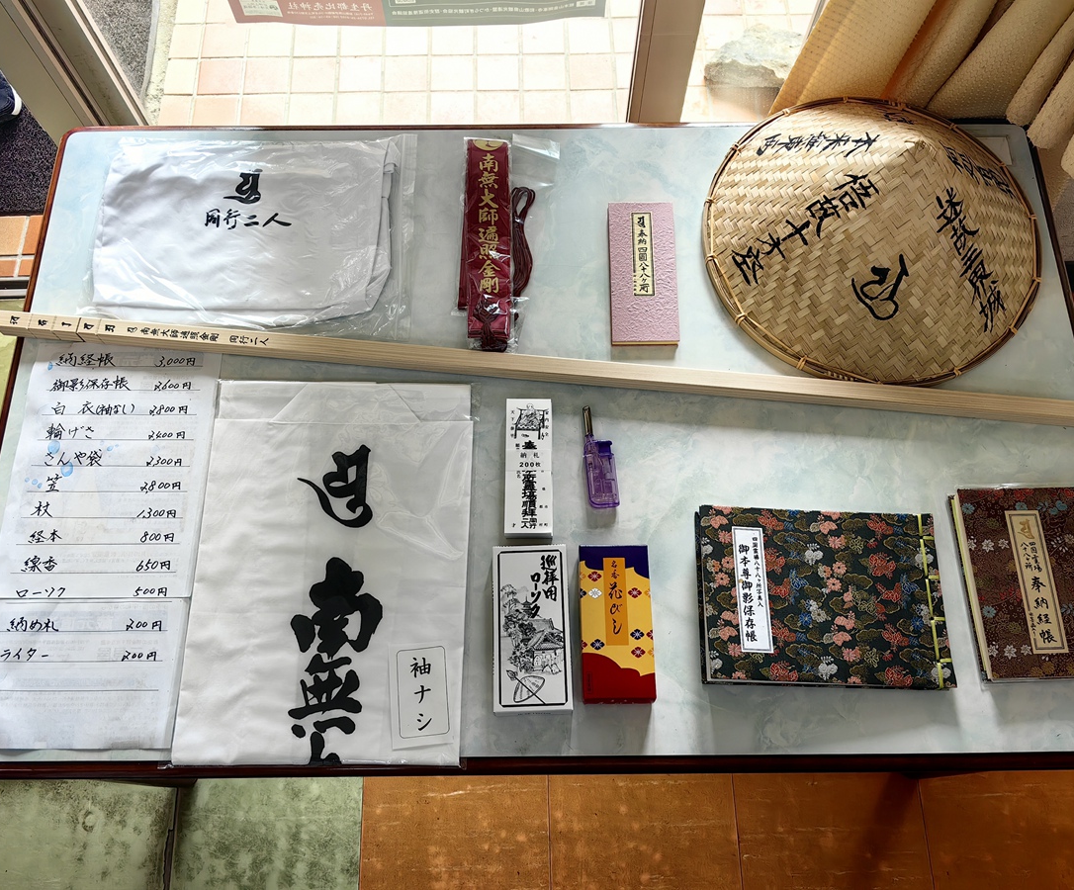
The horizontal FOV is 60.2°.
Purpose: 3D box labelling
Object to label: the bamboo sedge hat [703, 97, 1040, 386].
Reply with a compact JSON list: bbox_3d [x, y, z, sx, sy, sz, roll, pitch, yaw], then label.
[{"bbox_3d":[0.399,-0.280,1.035,0.398,0.158,0.398,-1,69,0],"label":"bamboo sedge hat"}]

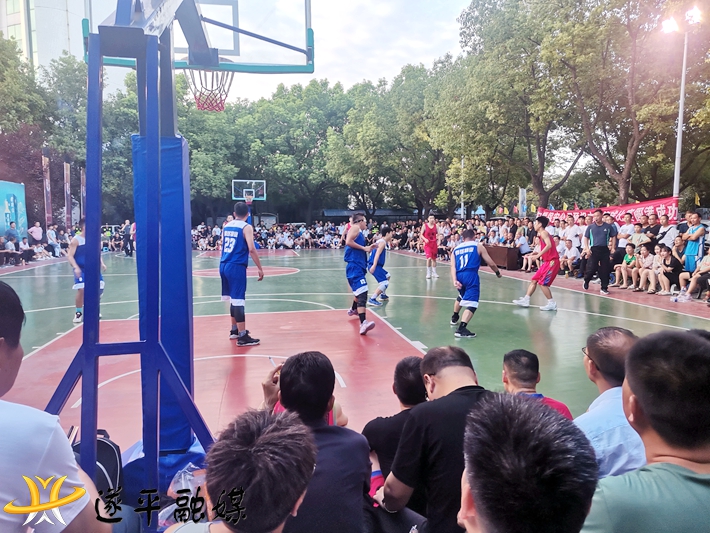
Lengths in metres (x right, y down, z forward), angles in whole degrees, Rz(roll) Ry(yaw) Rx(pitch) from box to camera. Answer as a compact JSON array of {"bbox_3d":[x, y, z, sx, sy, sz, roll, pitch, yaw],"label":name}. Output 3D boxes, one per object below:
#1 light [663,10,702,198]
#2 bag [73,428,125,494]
[{"bbox_3d":[8.476,-3.100,14.037,0.500,6.900,1.100,-1,5,-10],"label":"light"},{"bbox_3d":[-1.443,1.177,2.998,0.300,0.470,0.200,-2,5,-18],"label":"bag"}]

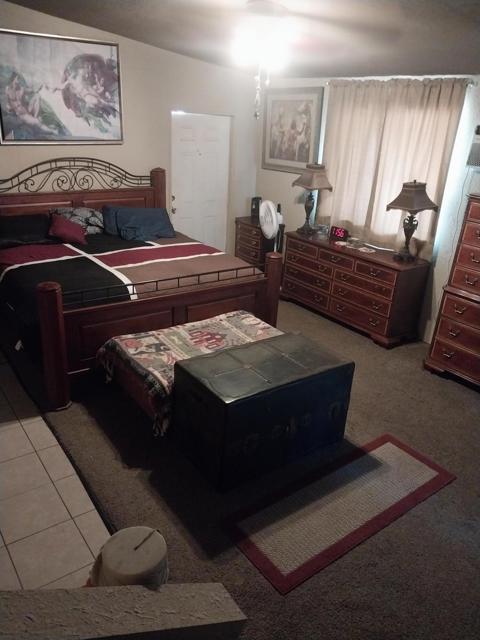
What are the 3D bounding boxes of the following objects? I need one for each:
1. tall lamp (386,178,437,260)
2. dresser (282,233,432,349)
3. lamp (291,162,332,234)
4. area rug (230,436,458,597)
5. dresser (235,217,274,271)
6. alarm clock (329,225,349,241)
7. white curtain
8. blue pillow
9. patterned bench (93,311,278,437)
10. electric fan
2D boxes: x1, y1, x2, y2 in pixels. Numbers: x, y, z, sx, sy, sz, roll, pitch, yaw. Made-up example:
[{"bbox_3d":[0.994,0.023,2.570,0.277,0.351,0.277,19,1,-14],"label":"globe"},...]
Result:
[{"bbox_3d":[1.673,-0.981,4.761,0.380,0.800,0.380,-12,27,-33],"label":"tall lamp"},{"bbox_3d":[1.217,-0.421,5.426,0.500,0.790,1.700,-12,27,-33],"label":"dresser"},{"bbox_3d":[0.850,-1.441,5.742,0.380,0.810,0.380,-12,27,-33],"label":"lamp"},{"bbox_3d":[0.635,1.040,2.814,1.460,0.012,0.510,-12,27,-33],"label":"area rug"},{"bbox_3d":[0.266,-1.016,6.790,0.430,0.740,0.630,-12,27,-33],"label":"dresser"},{"bbox_3d":[1.132,-1.001,5.611,0.200,0.120,0.090,19,27,32],"label":"alarm clock"},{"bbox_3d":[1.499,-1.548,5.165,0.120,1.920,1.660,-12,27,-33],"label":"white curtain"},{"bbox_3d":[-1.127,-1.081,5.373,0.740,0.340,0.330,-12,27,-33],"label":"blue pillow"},{"bbox_3d":[-0.222,0.392,3.642,1.310,0.480,0.820,-12,27,-33],"label":"patterned bench"},{"bbox_3d":[0.320,-0.822,5.764,0.400,1.170,0.440,-6,24,-23],"label":"electric fan"}]

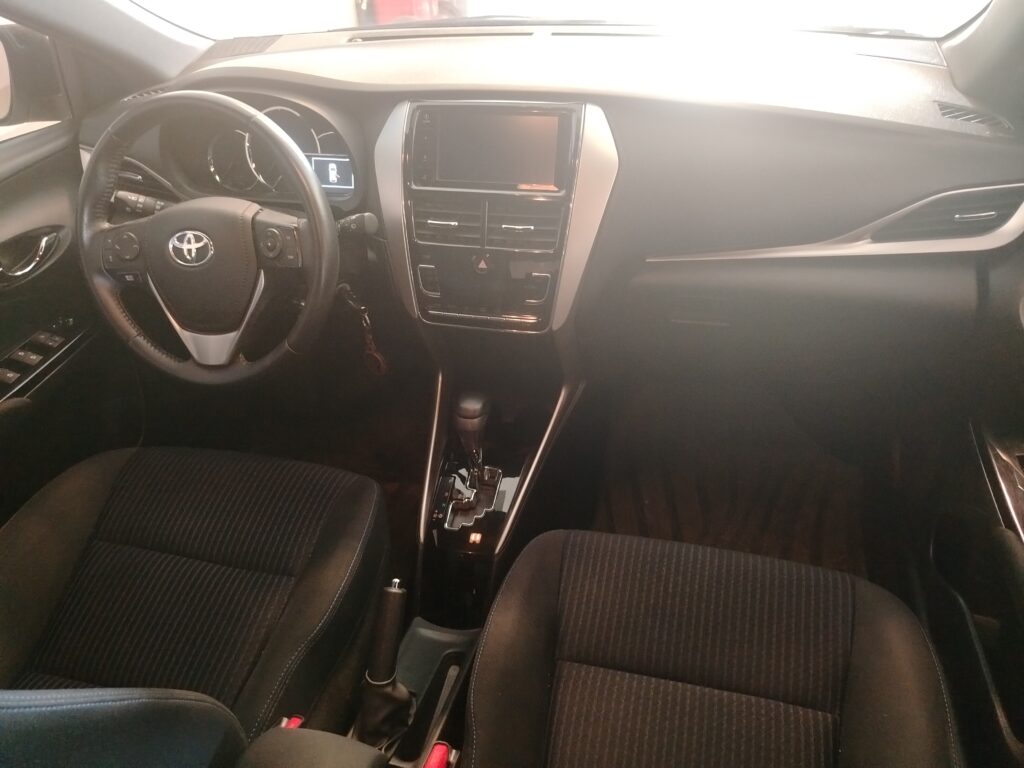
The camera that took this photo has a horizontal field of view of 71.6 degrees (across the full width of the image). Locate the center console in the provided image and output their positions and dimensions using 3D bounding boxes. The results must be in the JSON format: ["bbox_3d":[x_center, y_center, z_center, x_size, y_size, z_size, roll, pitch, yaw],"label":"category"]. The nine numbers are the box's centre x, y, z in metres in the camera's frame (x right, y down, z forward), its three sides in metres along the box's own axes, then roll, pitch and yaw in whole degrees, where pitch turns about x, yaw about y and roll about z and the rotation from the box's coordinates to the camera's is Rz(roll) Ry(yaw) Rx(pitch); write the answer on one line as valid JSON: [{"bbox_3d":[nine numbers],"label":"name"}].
[{"bbox_3d":[-0.029,-0.225,0.963,0.236,0.292,0.065,6,13,11],"label":"center console"}]

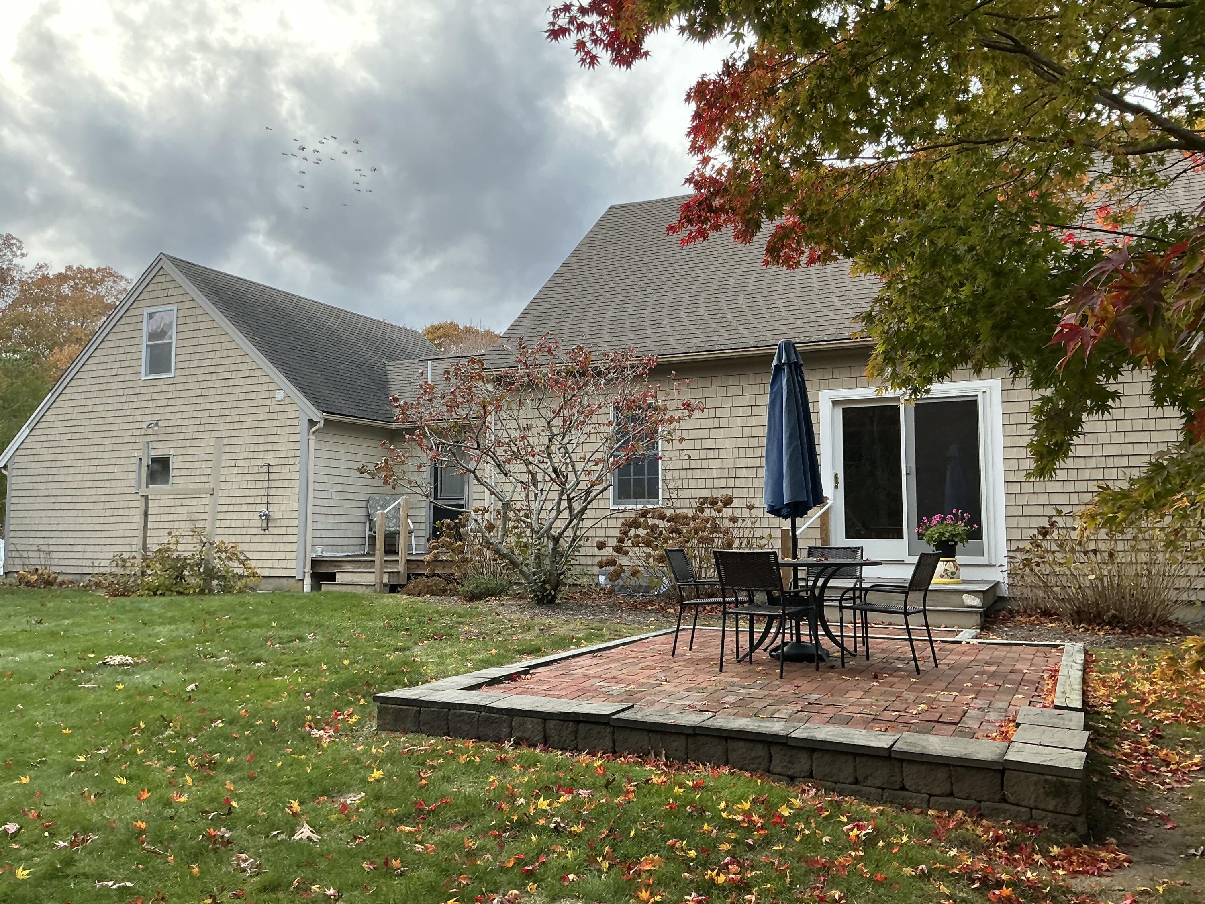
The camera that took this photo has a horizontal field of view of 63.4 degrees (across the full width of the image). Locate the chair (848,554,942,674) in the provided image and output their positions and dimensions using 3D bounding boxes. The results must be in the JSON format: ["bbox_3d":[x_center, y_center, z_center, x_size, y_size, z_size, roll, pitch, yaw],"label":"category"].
[{"bbox_3d":[2.088,1.126,6.996,0.600,0.837,0.550,-4,-6,34],"label":"chair"}]

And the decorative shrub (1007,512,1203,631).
[{"bbox_3d":[4.971,1.149,9.593,1.800,1.150,1.300,-2,-6,24],"label":"decorative shrub"}]

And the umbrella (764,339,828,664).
[{"bbox_3d":[1.492,0.348,7.696,0.480,2.512,0.480,-2,-6,24],"label":"umbrella"}]

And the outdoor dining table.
[{"bbox_3d":[1.517,1.233,7.609,1.340,0.734,1.340,-2,-6,24],"label":"outdoor dining table"}]

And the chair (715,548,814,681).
[{"bbox_3d":[1.131,1.104,6.779,0.550,0.837,0.600,-4,-7,36],"label":"chair"}]

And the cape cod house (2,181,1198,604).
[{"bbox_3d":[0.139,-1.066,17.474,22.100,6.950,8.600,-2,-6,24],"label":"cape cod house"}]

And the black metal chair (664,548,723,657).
[{"bbox_3d":[0.857,1.196,7.779,0.600,0.837,0.550,-2,-6,22],"label":"black metal chair"}]

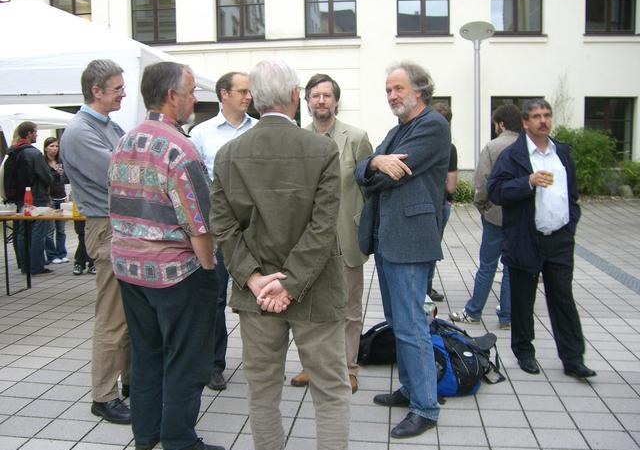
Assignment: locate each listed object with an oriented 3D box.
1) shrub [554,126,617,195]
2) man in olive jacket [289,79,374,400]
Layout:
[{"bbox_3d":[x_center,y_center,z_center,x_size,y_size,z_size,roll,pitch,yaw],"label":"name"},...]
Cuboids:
[{"bbox_3d":[6.099,-1.487,16.200,1.550,1.600,1.400,0,6,0],"label":"shrub"},{"bbox_3d":[0.039,0.034,4.165,0.560,1.832,0.380,1,6,6],"label":"man in olive jacket"}]

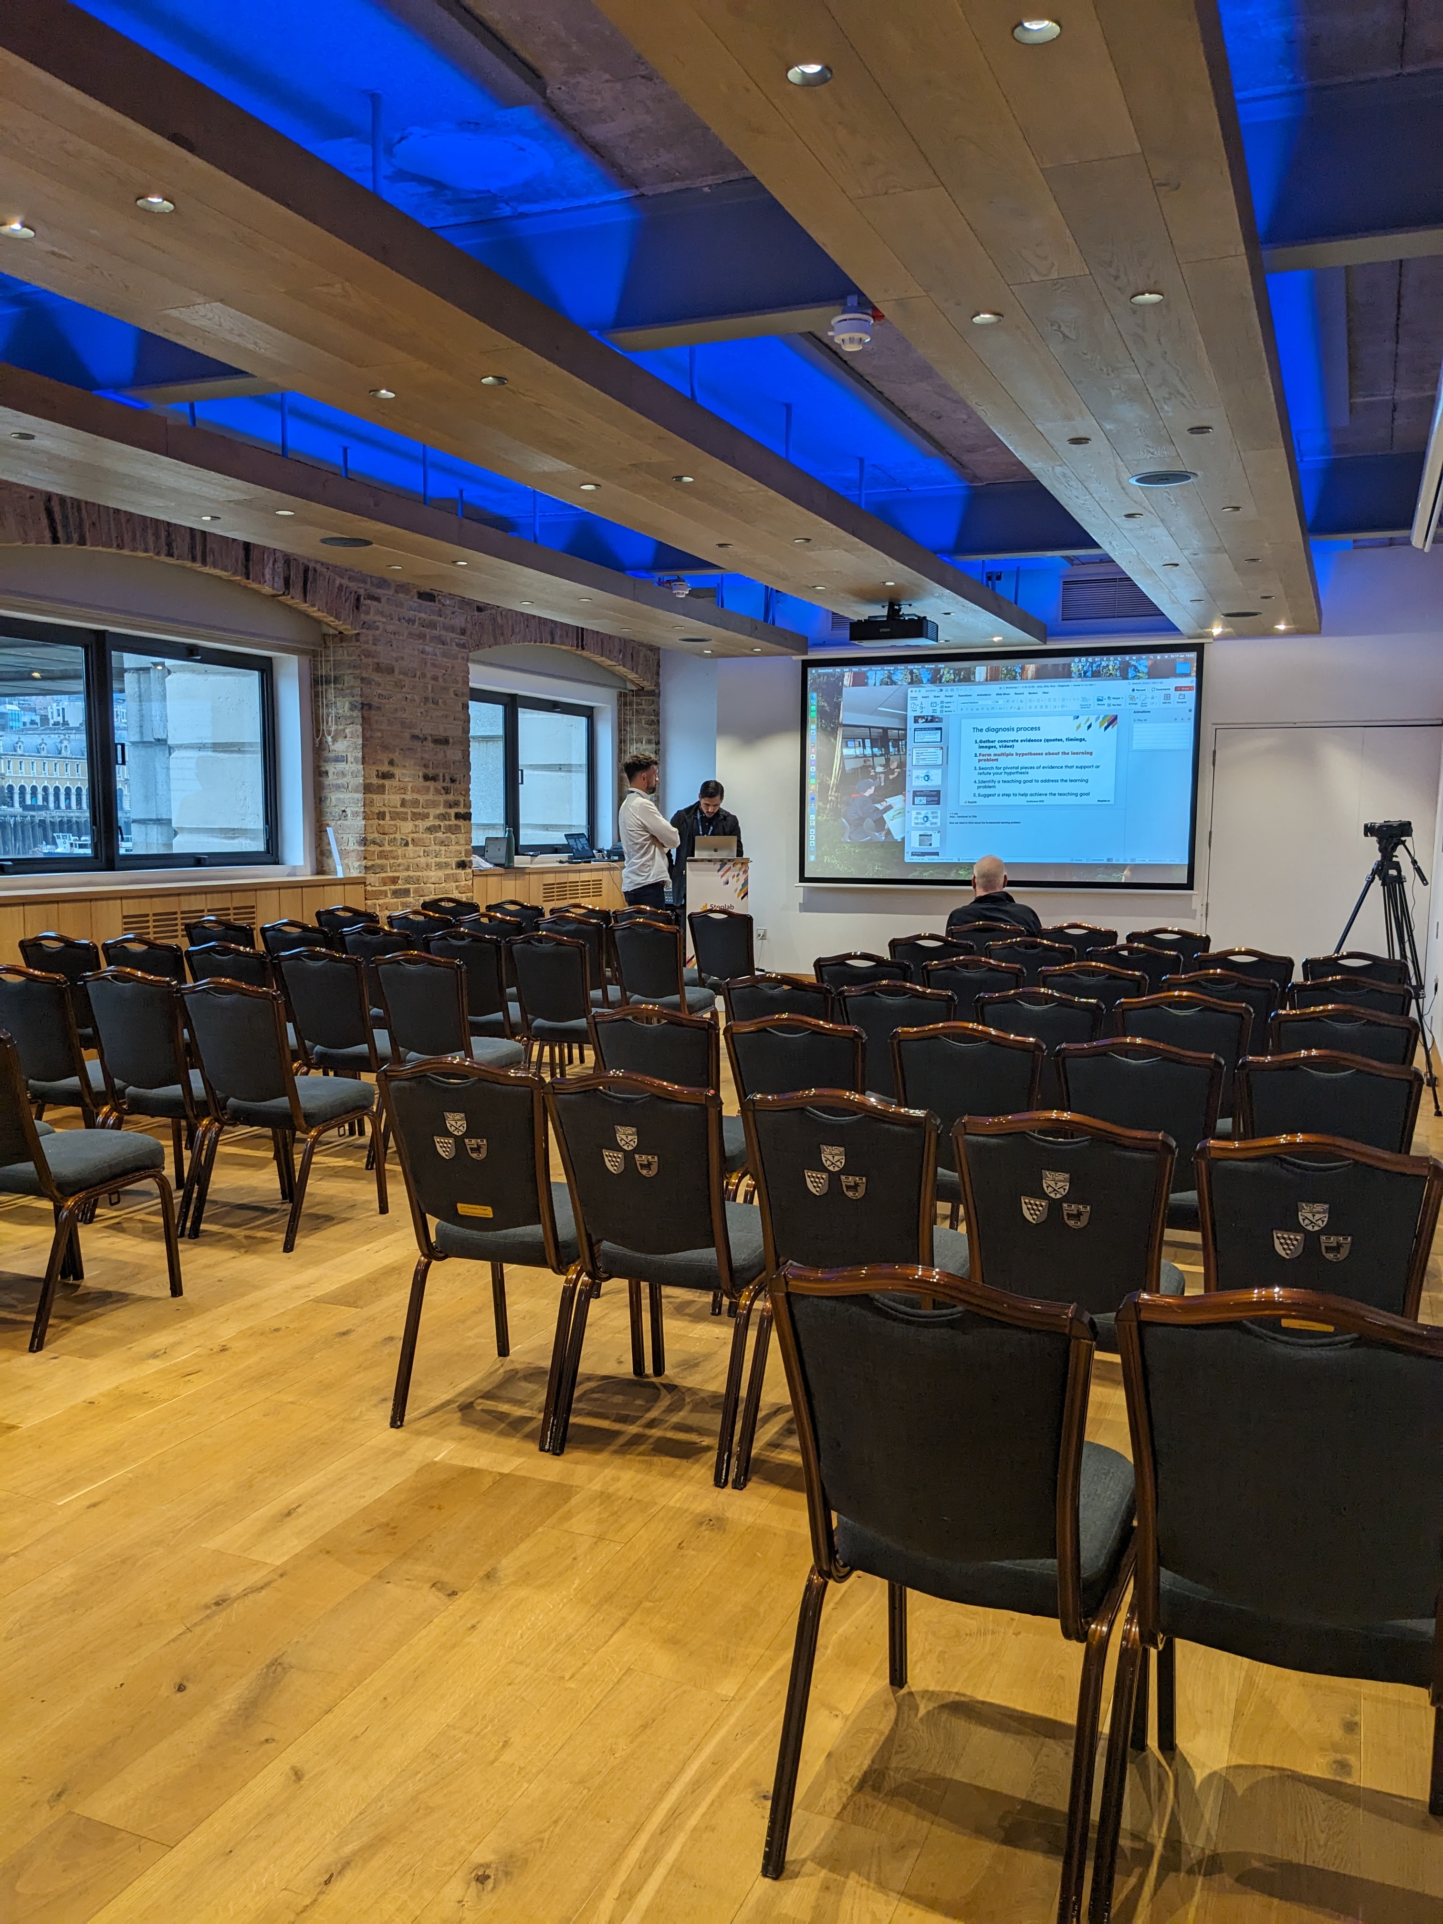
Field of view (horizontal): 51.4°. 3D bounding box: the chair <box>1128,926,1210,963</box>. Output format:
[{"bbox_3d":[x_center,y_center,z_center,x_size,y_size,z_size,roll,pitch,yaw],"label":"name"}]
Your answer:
[{"bbox_3d":[2.392,0.245,7.974,0.439,0.902,0.584,3,6,23],"label":"chair"}]

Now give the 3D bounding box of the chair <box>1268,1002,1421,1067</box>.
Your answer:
[{"bbox_3d":[1.952,0.550,4.767,0.434,0.897,0.575,3,6,22],"label":"chair"}]

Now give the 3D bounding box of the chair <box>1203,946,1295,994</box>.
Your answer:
[{"bbox_3d":[2.374,0.356,6.813,0.439,0.902,0.584,3,6,23],"label":"chair"}]

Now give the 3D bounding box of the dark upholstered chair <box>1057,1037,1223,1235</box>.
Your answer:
[{"bbox_3d":[1.147,0.612,4.056,0.434,0.897,0.575,3,6,22],"label":"dark upholstered chair"}]

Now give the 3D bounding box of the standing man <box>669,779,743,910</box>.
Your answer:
[{"bbox_3d":[-0.110,-0.544,11.551,0.540,1.730,0.420,2,6,9],"label":"standing man"}]

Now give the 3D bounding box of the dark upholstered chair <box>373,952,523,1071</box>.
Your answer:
[{"bbox_3d":[-1.085,0.385,6.087,0.434,0.897,0.575,3,6,19],"label":"dark upholstered chair"}]

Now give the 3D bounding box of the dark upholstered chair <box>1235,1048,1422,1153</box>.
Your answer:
[{"bbox_3d":[1.597,0.655,3.987,0.447,0.920,0.601,3,6,23],"label":"dark upholstered chair"}]

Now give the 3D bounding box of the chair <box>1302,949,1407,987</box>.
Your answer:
[{"bbox_3d":[2.837,0.393,6.775,0.447,0.920,0.601,3,6,22],"label":"chair"}]

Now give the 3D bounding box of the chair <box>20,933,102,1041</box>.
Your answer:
[{"bbox_3d":[-2.888,0.310,7.021,0.439,0.941,0.604,2,6,18],"label":"chair"}]

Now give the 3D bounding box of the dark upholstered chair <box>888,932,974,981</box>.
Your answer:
[{"bbox_3d":[1.124,0.304,7.544,0.439,0.941,0.604,3,6,23],"label":"dark upholstered chair"}]

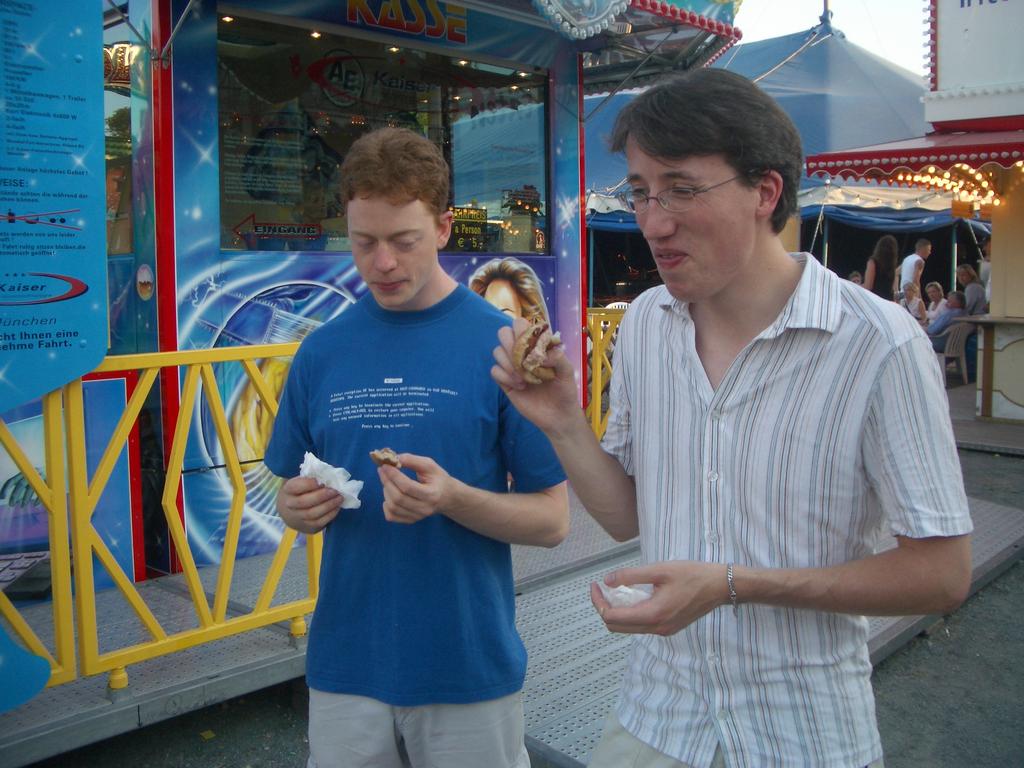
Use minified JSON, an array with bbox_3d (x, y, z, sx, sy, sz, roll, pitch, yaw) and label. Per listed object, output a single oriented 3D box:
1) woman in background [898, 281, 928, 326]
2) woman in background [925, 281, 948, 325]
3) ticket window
[{"bbox_3d":[5.409,-0.740,14.058,0.520,1.270,0.750,4,7,38],"label":"woman in background"},{"bbox_3d":[5.788,-0.750,14.158,0.520,1.270,0.750,4,7,40],"label":"woman in background"},{"bbox_3d":[-0.545,-1.215,5.344,2.120,1.080,0.120,-6,7,-44],"label":"ticket window"}]

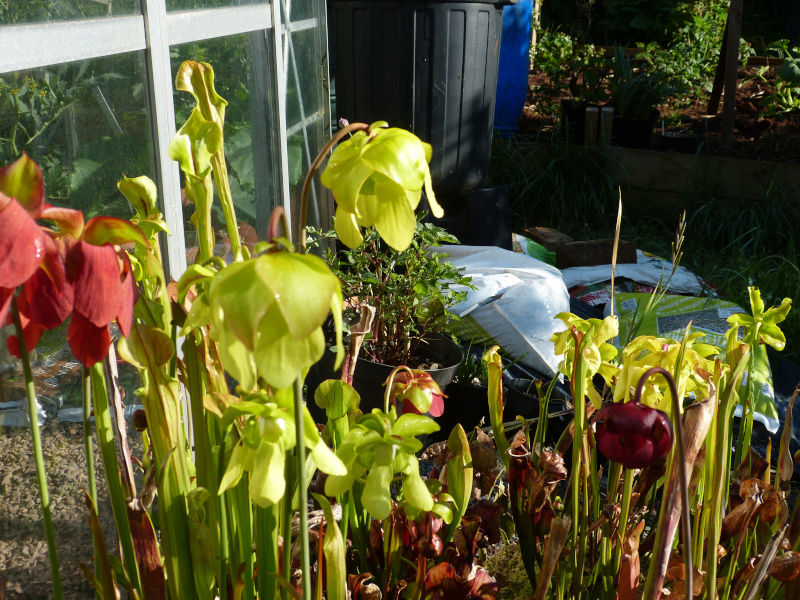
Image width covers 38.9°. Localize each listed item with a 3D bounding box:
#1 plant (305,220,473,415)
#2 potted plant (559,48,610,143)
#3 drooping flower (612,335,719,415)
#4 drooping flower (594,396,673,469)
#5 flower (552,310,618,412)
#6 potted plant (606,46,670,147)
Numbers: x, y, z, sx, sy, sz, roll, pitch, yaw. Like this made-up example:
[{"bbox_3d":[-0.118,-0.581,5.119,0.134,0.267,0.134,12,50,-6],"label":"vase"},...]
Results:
[{"bbox_3d":[-0.023,0.062,1.980,0.272,0.387,0.272,3,18,0],"label":"plant"},{"bbox_3d":[0.699,-0.769,4.300,0.181,0.354,0.181,-1,18,0],"label":"potted plant"},{"bbox_3d":[0.241,0.068,1.030,0.090,0.066,0.077,-1,18,0],"label":"drooping flower"},{"bbox_3d":[0.186,0.105,0.900,0.059,0.054,0.059,-1,18,0],"label":"drooping flower"},{"bbox_3d":[0.173,0.057,1.060,0.061,0.086,0.061,-1,18,0],"label":"flower"},{"bbox_3d":[0.882,-0.751,4.200,0.214,0.359,0.192,-1,18,0],"label":"potted plant"}]

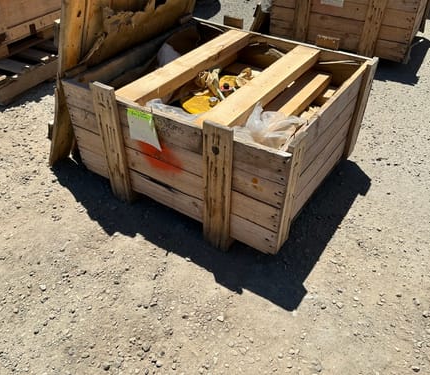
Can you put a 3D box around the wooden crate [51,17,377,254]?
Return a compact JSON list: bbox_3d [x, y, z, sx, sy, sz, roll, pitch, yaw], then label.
[{"bbox_3d":[0.060,-0.422,2.417,1.320,0.673,1.243,22,44,23],"label":"wooden crate"}]

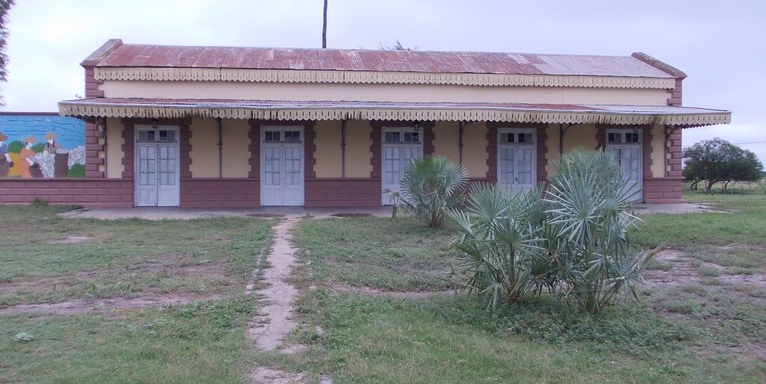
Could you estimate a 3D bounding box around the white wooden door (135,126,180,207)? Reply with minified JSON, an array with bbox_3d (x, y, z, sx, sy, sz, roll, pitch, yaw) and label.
[{"bbox_3d":[-8.483,-0.956,23.300,1.649,3.050,0.130,0,1,-8],"label":"white wooden door"}]

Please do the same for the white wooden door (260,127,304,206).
[{"bbox_3d":[-3.870,-0.984,23.927,1.649,3.050,0.130,0,1,-8],"label":"white wooden door"}]

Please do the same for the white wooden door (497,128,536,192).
[{"bbox_3d":[5.462,-1.040,25.193,1.649,3.050,0.130,0,1,-8],"label":"white wooden door"}]

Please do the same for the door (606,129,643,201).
[{"bbox_3d":[10.071,-1.068,25.819,1.649,3.050,0.130,0,1,-8],"label":"door"}]

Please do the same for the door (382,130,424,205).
[{"bbox_3d":[0.791,-1.012,24.559,1.649,3.050,0.130,0,1,-8],"label":"door"}]

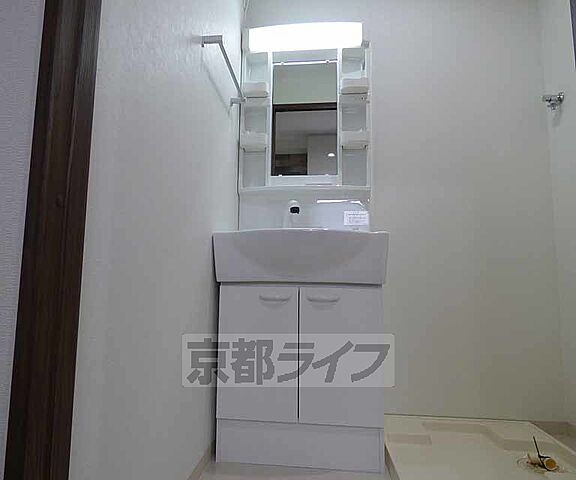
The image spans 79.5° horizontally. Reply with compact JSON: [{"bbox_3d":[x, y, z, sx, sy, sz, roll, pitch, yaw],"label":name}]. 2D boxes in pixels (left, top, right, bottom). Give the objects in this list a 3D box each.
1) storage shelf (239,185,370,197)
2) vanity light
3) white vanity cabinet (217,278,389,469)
[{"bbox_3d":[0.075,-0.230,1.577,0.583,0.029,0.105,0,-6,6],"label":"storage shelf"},{"bbox_3d":[0.080,-0.944,1.619,0.526,0.082,0.090,0,-6,6],"label":"vanity light"},{"bbox_3d":[0.058,0.489,1.416,0.580,0.635,0.388,0,-6,6],"label":"white vanity cabinet"}]

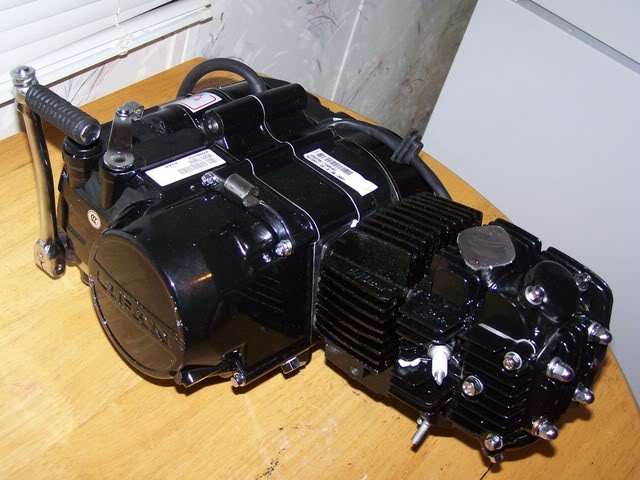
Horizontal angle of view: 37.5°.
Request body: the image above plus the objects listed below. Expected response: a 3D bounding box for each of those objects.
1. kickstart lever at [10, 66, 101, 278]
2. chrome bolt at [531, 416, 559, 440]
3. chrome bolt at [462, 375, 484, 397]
[{"bbox_3d":[-0.203,-0.036,0.756,0.124,0.193,0.039,25,36,36],"label":"kickstart lever"},{"bbox_3d":[0.144,0.121,0.606,0.014,0.012,0.012,26,38,37],"label":"chrome bolt"},{"bbox_3d":[0.102,0.097,0.628,0.013,0.013,0.009,41,44,25],"label":"chrome bolt"}]

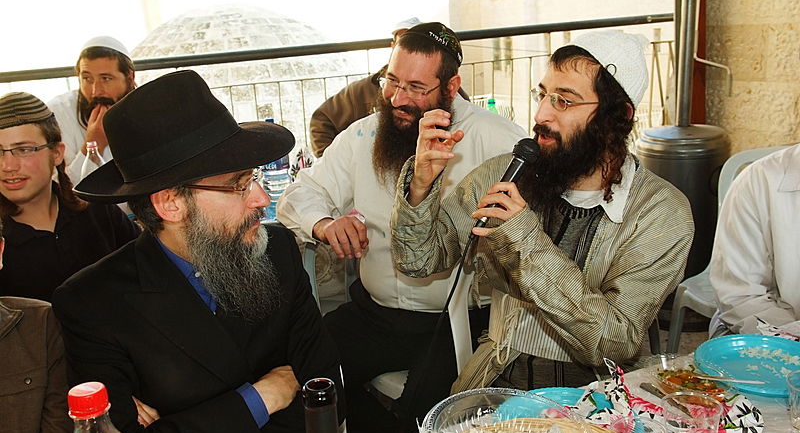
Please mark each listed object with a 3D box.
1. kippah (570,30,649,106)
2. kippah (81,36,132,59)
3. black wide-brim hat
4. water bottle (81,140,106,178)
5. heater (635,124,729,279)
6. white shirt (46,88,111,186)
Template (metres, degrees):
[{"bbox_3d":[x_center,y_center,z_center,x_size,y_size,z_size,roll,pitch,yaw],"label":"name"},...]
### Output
[{"bbox_3d":[0.421,-0.295,1.440,0.095,0.175,0.175,-48,28,-12],"label":"kippah"},{"bbox_3d":[-0.925,-0.531,2.310,0.160,0.070,0.160,-1,6,6],"label":"kippah"},{"bbox_3d":[-0.366,-0.136,1.200,0.365,0.165,0.320,-15,14,-3],"label":"black wide-brim hat"},{"bbox_3d":[-0.884,-0.057,2.156,0.090,0.335,0.090,-3,13,0],"label":"water bottle"},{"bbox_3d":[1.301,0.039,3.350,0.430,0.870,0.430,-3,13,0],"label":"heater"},{"bbox_3d":[-0.901,-0.116,2.363,0.500,0.580,0.360,-5,13,-9],"label":"white shirt"}]

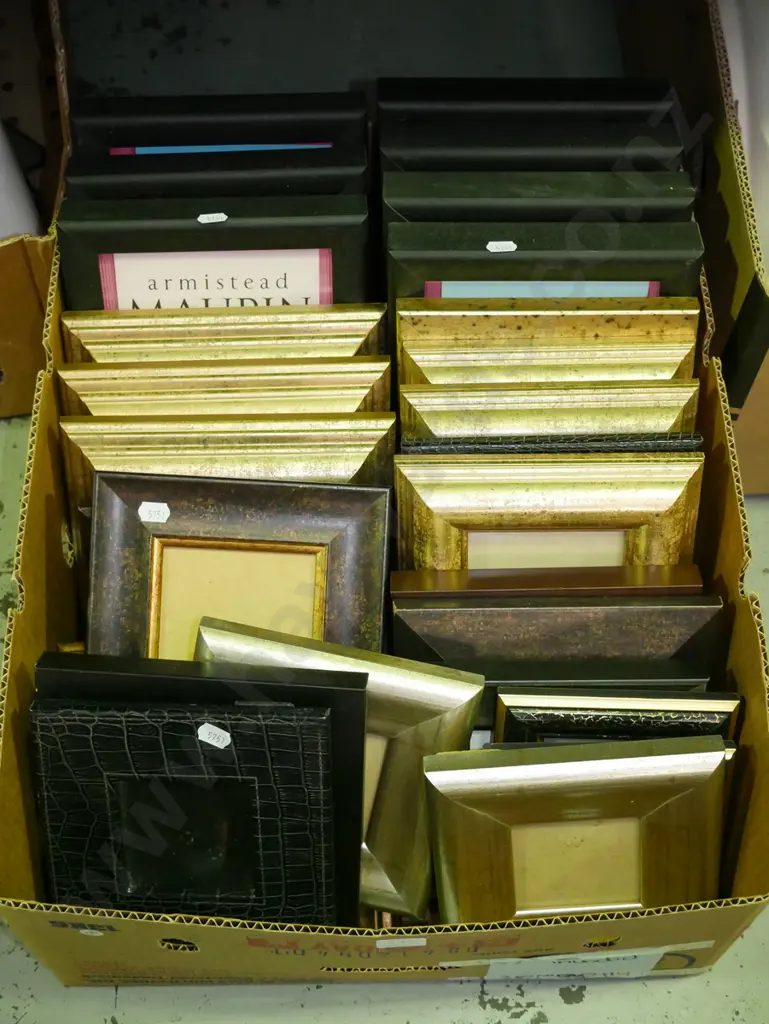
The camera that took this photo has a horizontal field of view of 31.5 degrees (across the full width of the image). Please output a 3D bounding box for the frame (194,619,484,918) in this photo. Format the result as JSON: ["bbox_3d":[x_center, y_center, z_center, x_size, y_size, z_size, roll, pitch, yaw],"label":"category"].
[{"bbox_3d":[-0.040,0.153,0.794,0.163,0.160,0.022,12,19,-3],"label":"frame"}]

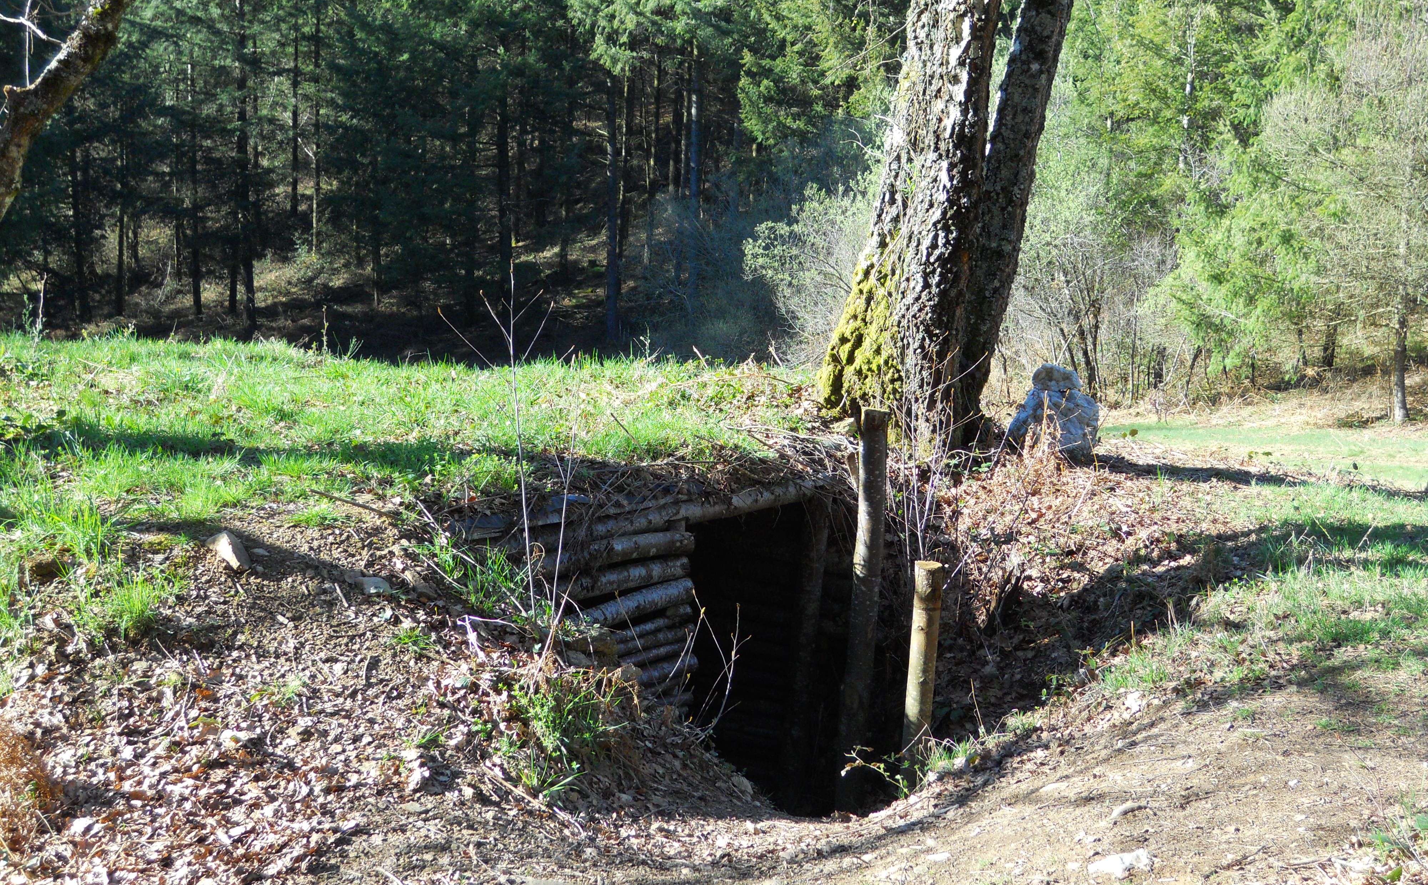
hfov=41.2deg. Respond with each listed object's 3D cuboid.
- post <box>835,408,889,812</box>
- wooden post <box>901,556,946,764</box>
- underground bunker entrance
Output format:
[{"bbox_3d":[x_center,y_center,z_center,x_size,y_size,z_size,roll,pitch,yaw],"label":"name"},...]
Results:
[{"bbox_3d":[0.561,0.657,7.150,0.105,1.567,0.105,3,5,0],"label":"post"},{"bbox_3d":[0.748,0.856,6.900,0.105,0.842,0.105,4,5,0],"label":"wooden post"},{"bbox_3d":[0.298,0.864,7.400,0.400,1.280,0.950,4,7,40],"label":"underground bunker entrance"}]

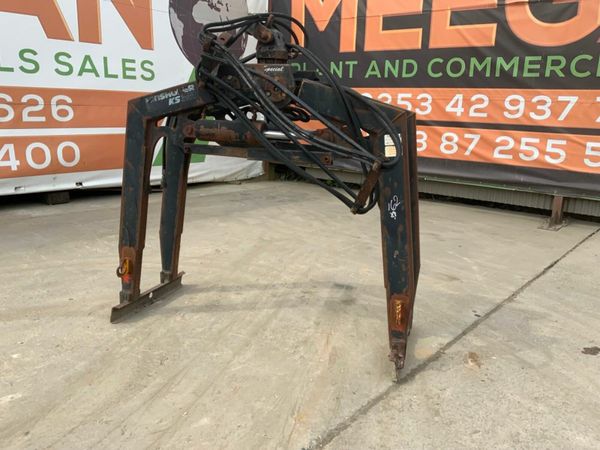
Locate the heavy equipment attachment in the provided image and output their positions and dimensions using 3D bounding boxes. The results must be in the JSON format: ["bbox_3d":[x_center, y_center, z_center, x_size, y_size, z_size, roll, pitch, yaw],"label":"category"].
[{"bbox_3d":[-0.173,-0.267,3.058,1.854,1.893,0.813,7,14,19],"label":"heavy equipment attachment"}]

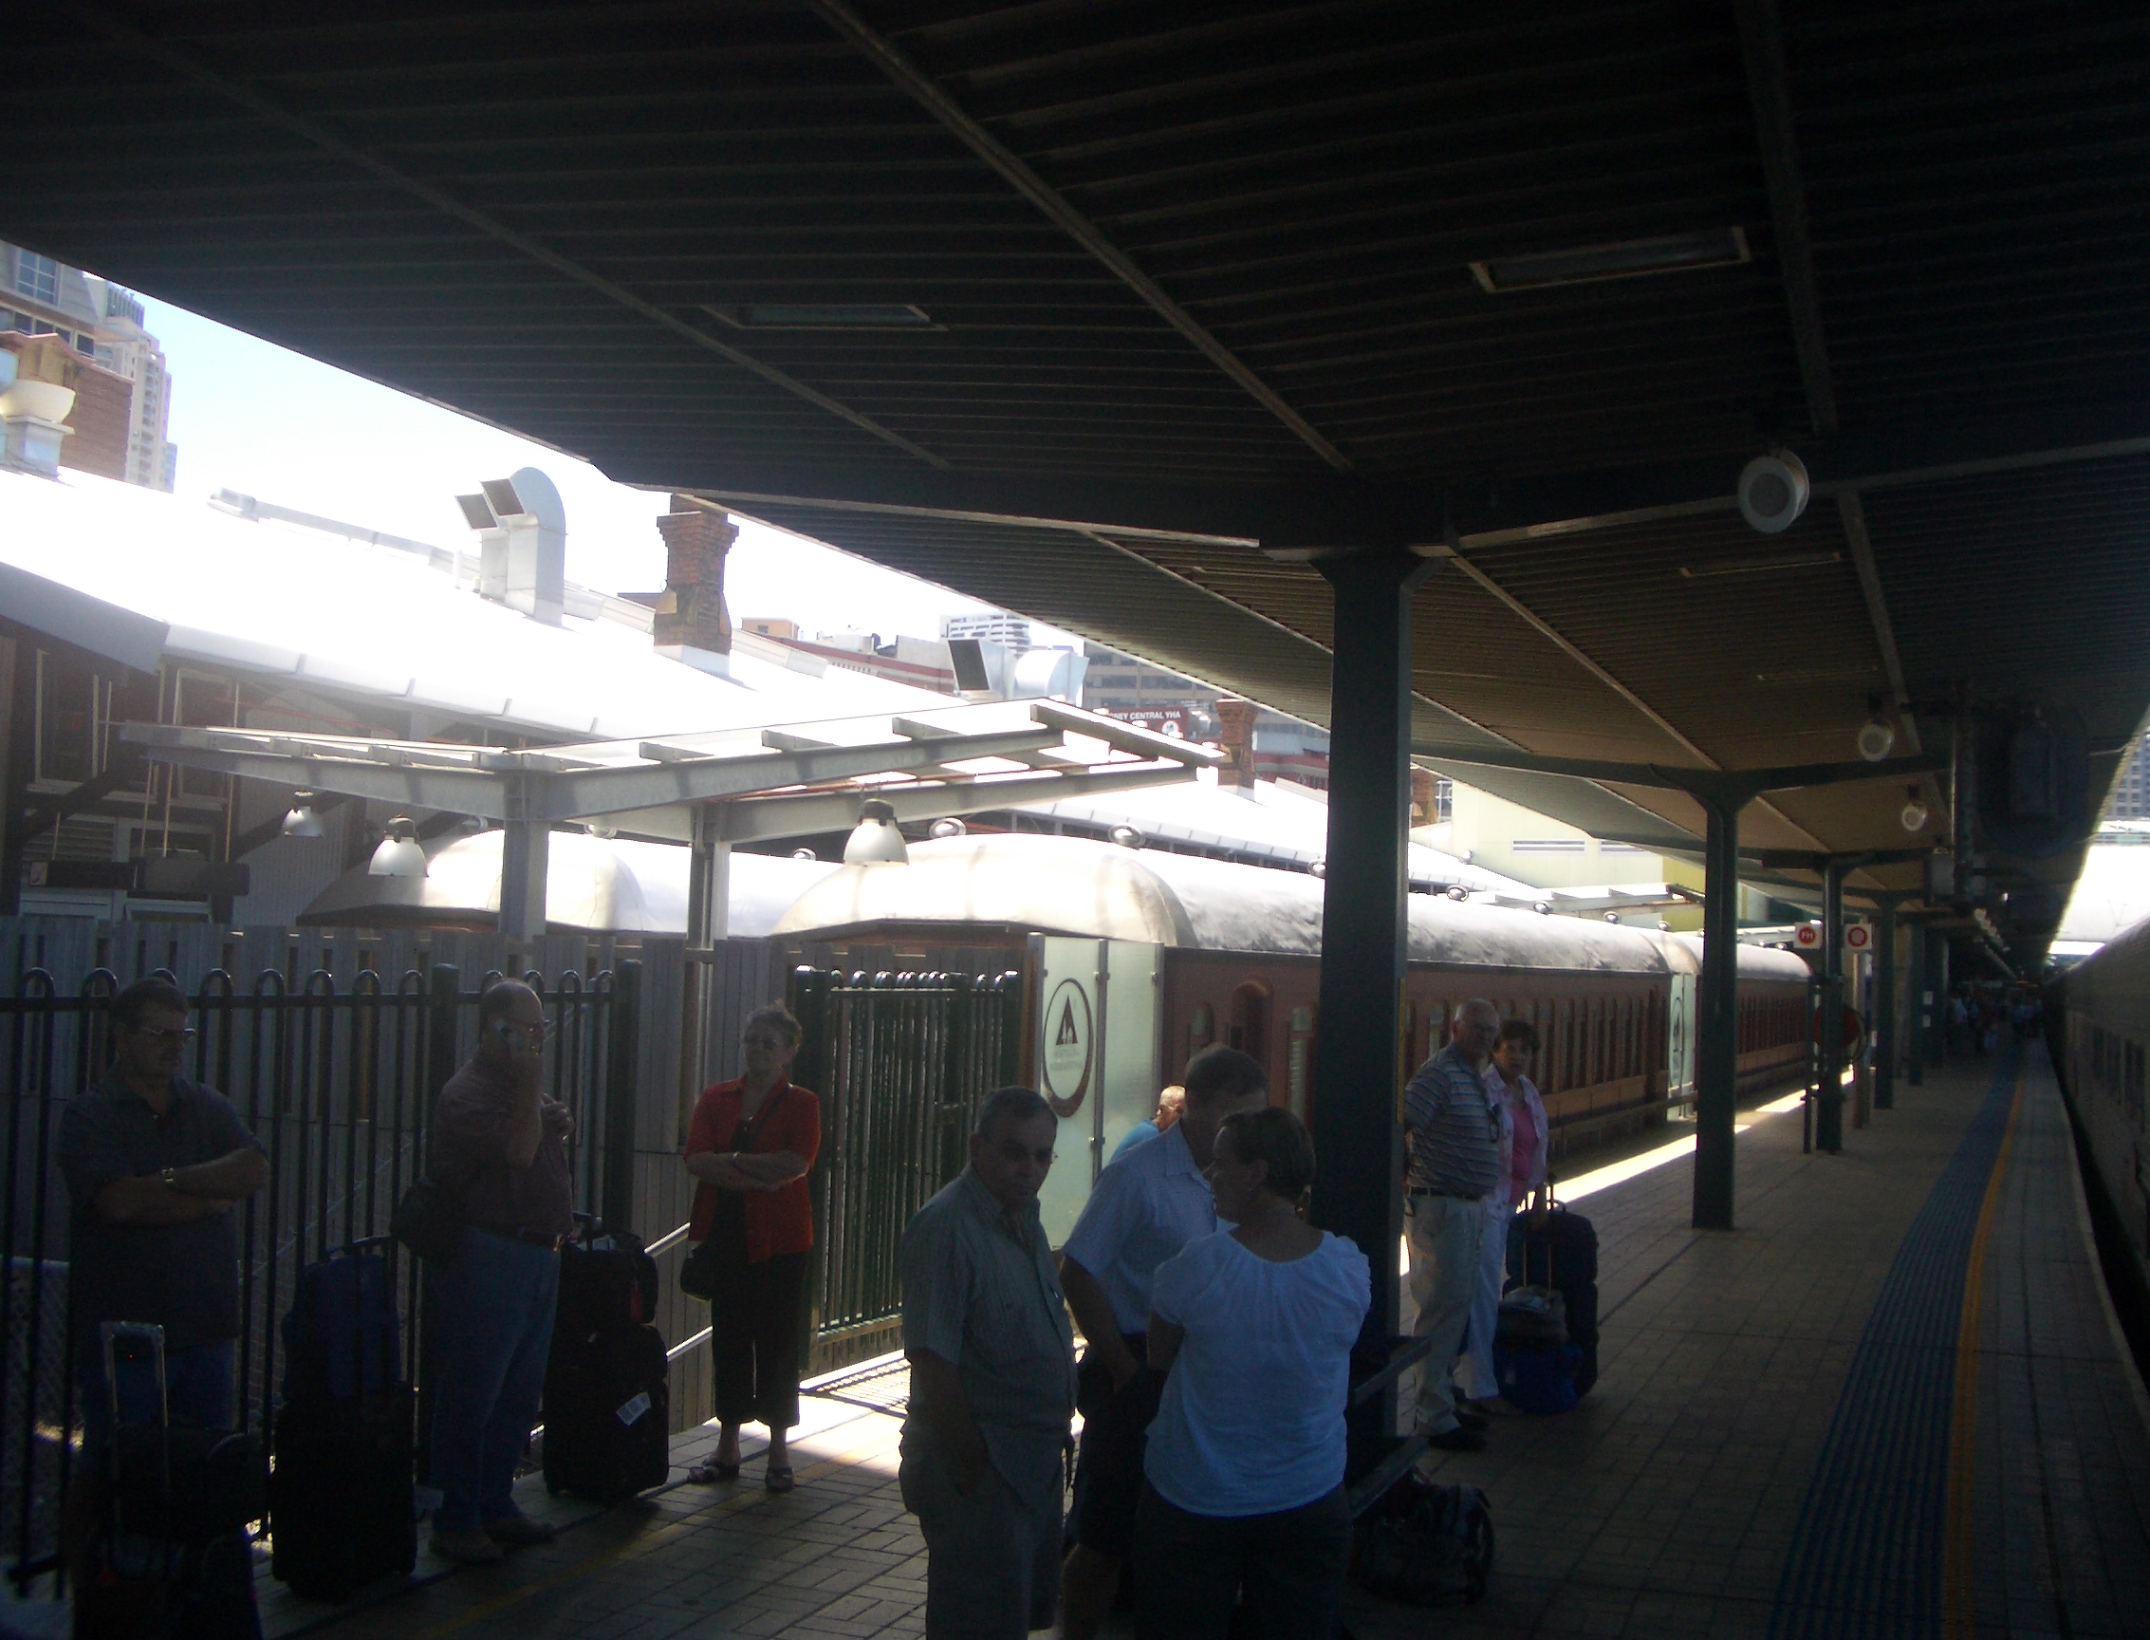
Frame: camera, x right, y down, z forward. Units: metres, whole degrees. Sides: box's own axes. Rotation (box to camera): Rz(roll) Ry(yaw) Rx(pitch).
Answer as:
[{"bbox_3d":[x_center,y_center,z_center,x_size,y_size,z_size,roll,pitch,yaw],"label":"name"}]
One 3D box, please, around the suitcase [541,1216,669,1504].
[{"bbox_3d":[-1.580,1.822,7.450,0.270,0.920,0.380,5,-5,-40],"label":"suitcase"}]

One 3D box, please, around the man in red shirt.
[{"bbox_3d":[-1.718,1.336,6.698,0.390,1.701,0.500,1,-4,18],"label":"man in red shirt"}]

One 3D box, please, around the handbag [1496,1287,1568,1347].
[{"bbox_3d":[1.916,2.084,9.270,0.310,0.250,0.200,1,-4,12],"label":"handbag"}]

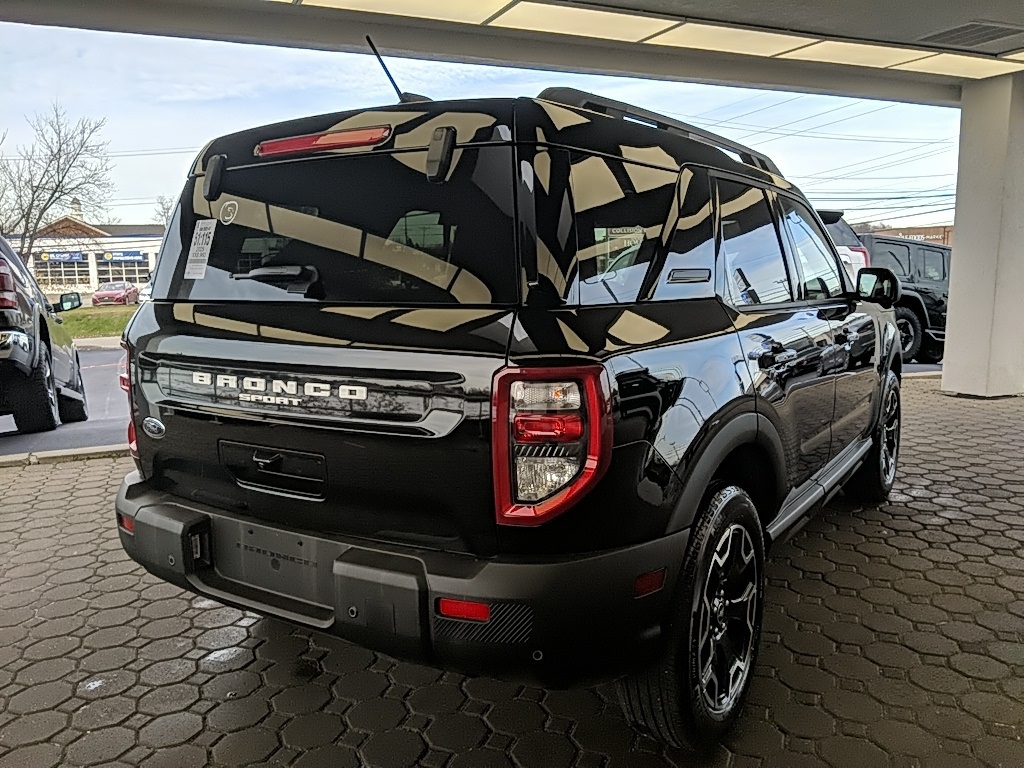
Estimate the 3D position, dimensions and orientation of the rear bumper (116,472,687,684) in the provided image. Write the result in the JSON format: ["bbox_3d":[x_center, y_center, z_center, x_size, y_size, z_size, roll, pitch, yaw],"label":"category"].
[{"bbox_3d":[-0.516,0.449,2.106,1.830,0.310,0.440,4,8,33],"label":"rear bumper"}]

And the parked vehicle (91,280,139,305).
[{"bbox_3d":[-24.212,-5.530,47.000,1.800,1.430,4.450,-3,8,-16],"label":"parked vehicle"}]

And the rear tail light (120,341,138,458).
[{"bbox_3d":[-1.122,0.042,2.304,0.135,0.312,0.210,-8,11,-44],"label":"rear tail light"}]

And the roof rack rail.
[{"bbox_3d":[0.634,-0.808,2.599,0.080,0.085,2.000,4,10,34],"label":"roof rack rail"}]

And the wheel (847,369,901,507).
[{"bbox_3d":[2.032,0.291,4.339,0.230,0.720,0.720,4,8,33],"label":"wheel"}]

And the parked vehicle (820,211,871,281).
[{"bbox_3d":[3.235,-1.494,11.826,1.930,1.760,4.750,-2,6,-7],"label":"parked vehicle"}]

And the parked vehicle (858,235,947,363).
[{"bbox_3d":[6.747,-1.346,12.813,4.750,1.850,1.880,0,7,-24],"label":"parked vehicle"}]

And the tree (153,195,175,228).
[{"bbox_3d":[-30.128,-11.575,67.802,3.800,10.037,3.800,-4,8,-23],"label":"tree"}]

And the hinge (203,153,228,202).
[{"bbox_3d":[-0.840,-0.594,2.196,0.050,0.140,0.055,4,-3,33],"label":"hinge"}]

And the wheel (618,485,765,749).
[{"bbox_3d":[0.538,0.656,2.234,0.230,0.720,0.720,4,8,33],"label":"wheel"}]

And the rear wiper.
[{"bbox_3d":[-0.622,-0.268,2.003,0.320,0.085,0.070,4,8,33],"label":"rear wiper"}]

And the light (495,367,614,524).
[{"bbox_3d":[0.084,0.128,1.533,0.210,0.312,0.135,2,8,20],"label":"light"}]

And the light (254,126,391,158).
[{"bbox_3d":[-0.473,-0.600,1.913,0.475,0.047,0.045,4,9,33],"label":"light"}]

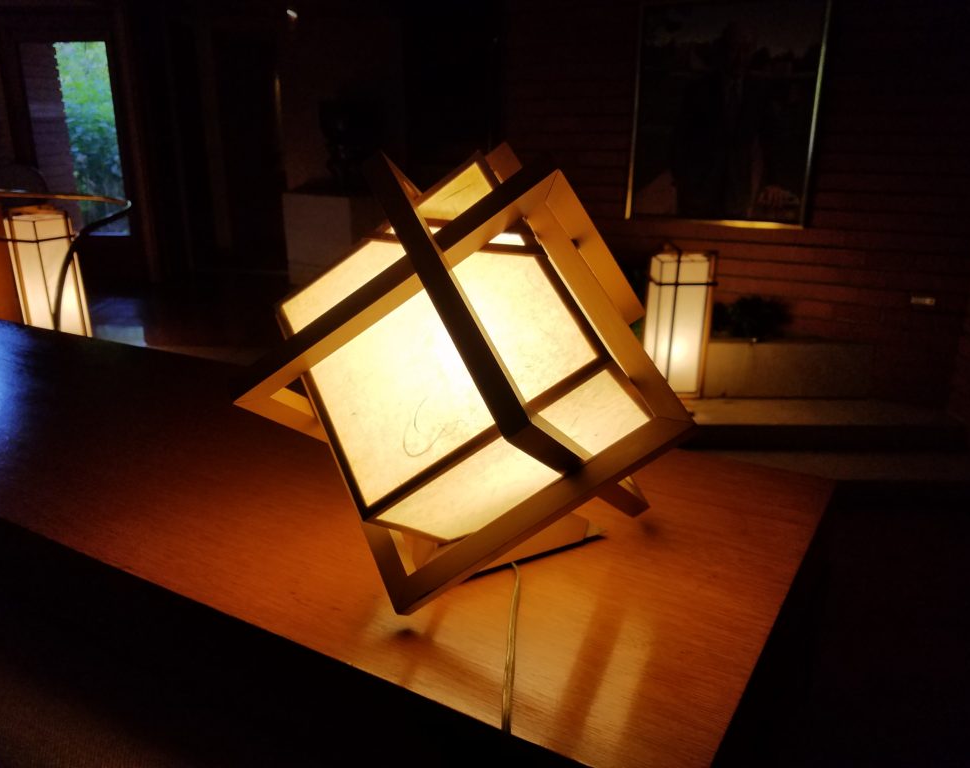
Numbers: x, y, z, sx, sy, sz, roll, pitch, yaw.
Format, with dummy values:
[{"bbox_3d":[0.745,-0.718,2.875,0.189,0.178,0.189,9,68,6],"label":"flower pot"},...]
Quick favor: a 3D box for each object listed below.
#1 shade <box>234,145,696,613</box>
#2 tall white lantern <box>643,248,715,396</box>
[{"bbox_3d":[-0.004,-0.004,0.781,0.342,0.342,0.342,36,22,-59],"label":"shade"},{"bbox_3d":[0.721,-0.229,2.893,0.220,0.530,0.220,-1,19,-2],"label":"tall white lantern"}]

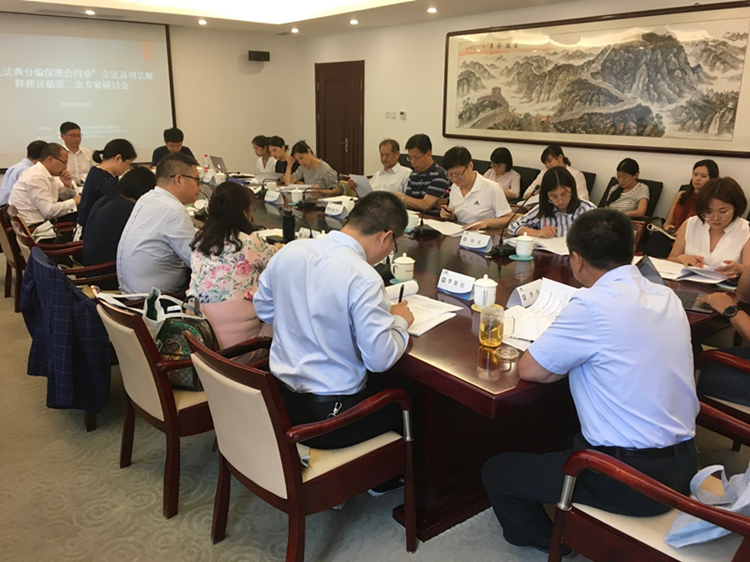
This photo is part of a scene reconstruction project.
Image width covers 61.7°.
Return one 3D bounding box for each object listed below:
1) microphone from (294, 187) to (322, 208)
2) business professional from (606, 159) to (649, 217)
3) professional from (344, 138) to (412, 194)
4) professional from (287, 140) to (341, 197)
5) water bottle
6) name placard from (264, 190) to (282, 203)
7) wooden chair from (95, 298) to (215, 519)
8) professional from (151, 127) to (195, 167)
[{"bbox_3d":[-0.486,-0.691,5.060,0.270,0.170,0.130,-12,20,-36],"label":"microphone"},{"bbox_3d":[1.735,-0.354,4.956,0.850,1.180,0.480,-12,20,-37],"label":"business professional"},{"bbox_3d":[0.089,-0.572,5.442,0.520,1.260,0.750,15,22,42],"label":"professional"},{"bbox_3d":[-0.617,-0.717,6.042,0.720,1.200,0.520,-12,20,-36],"label":"professional"},{"bbox_3d":[-0.522,-0.337,3.806,0.072,0.205,0.072,1,16,0],"label":"water bottle"},{"bbox_3d":[-0.826,-0.697,5.201,0.100,0.100,0.210,-12,20,-36],"label":"name placard"},{"bbox_3d":[-0.783,0.434,2.678,0.620,0.850,0.540,-12,20,-37],"label":"wooden chair"},{"bbox_3d":[-2.108,-0.982,6.785,0.520,1.310,0.800,-9,19,-32],"label":"professional"}]

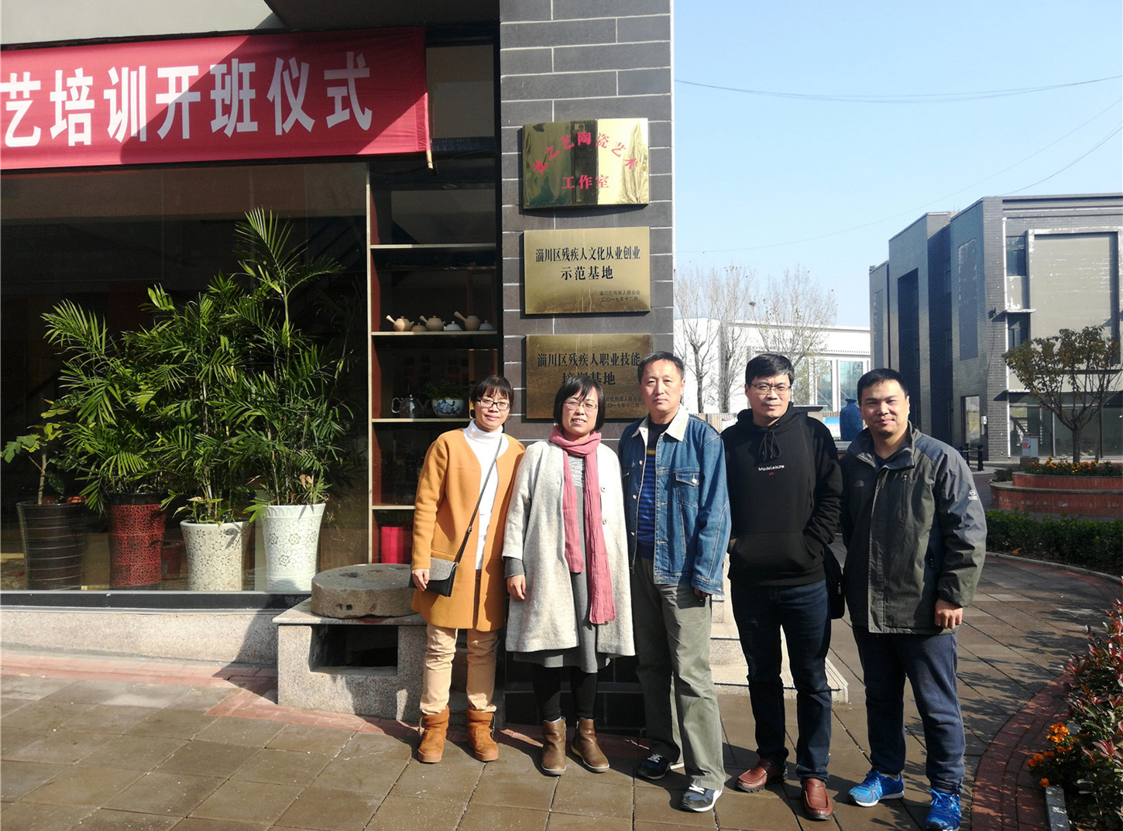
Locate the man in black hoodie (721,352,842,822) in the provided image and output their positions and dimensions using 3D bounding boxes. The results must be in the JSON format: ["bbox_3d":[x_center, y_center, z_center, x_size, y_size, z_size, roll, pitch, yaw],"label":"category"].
[{"bbox_3d":[0.868,0.615,3.330,0.490,1.730,0.380,-1,-1,22],"label":"man in black hoodie"}]

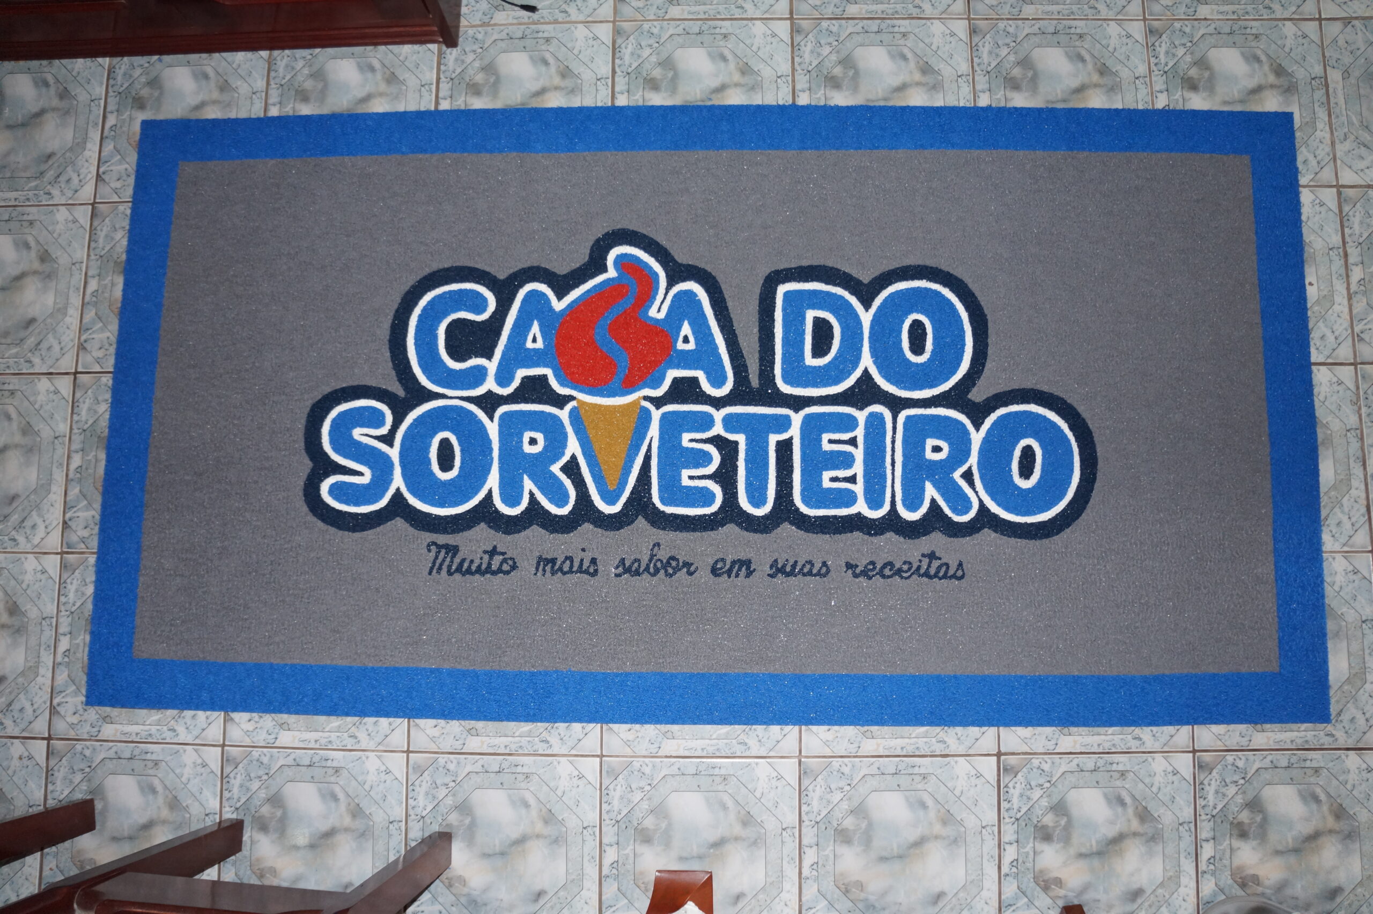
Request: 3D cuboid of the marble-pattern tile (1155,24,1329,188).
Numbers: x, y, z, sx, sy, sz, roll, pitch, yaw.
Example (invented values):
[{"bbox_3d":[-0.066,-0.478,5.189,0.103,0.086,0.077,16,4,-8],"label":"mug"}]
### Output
[{"bbox_3d":[0.923,-0.590,1.714,0.301,0.010,0.301,0,82,2],"label":"marble-pattern tile"}]

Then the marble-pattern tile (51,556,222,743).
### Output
[{"bbox_3d":[-0.880,0.308,1.664,0.301,0.010,0.301,0,82,2],"label":"marble-pattern tile"}]

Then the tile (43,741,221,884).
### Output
[{"bbox_3d":[-0.872,0.600,1.623,0.301,0.010,0.301,0,82,2],"label":"tile"}]

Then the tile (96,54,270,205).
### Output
[{"bbox_3d":[-0.873,-0.585,1.787,0.301,0.010,0.301,0,82,2],"label":"tile"}]

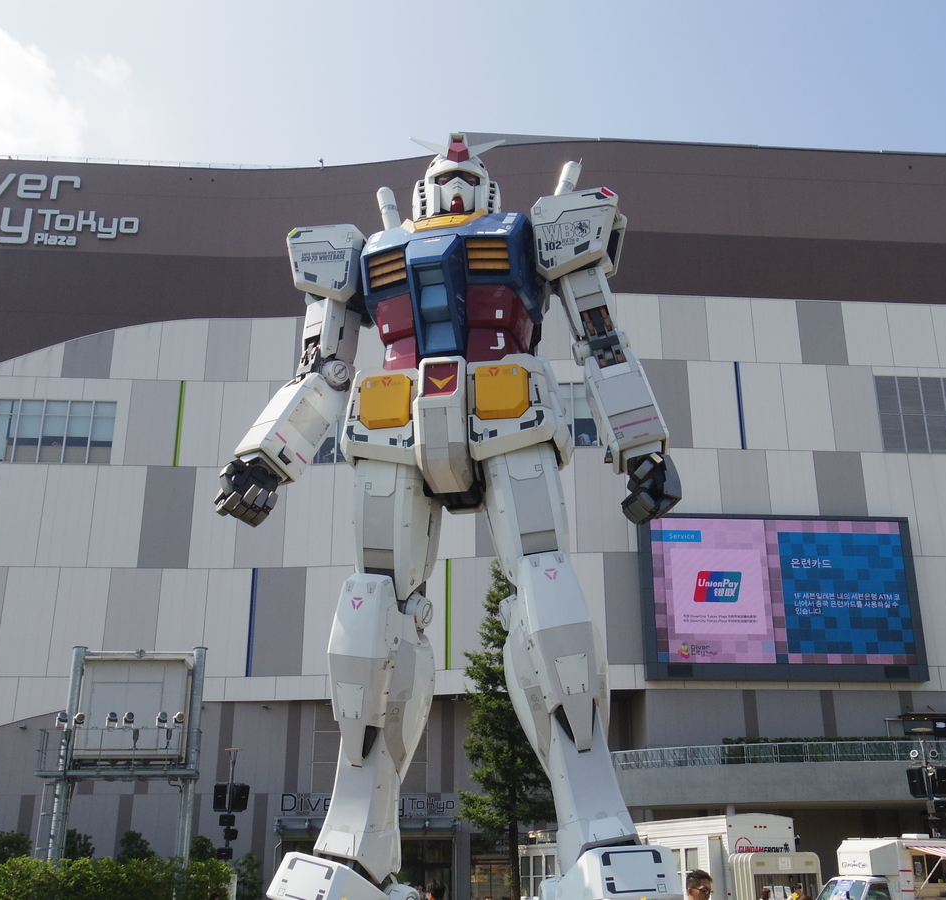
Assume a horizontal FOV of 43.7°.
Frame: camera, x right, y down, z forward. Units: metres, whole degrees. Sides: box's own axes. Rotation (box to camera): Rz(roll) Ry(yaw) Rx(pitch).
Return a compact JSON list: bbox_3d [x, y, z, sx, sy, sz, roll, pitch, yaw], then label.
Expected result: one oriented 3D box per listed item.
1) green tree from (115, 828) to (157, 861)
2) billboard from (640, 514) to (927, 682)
[{"bbox_3d":[-12.318,15.608,42.227,2.100,3.904,2.100,0,-21,0],"label":"green tree"},{"bbox_3d":[13.967,6.731,53.715,12.779,7.593,0.700,1,-21,-4],"label":"billboard"}]

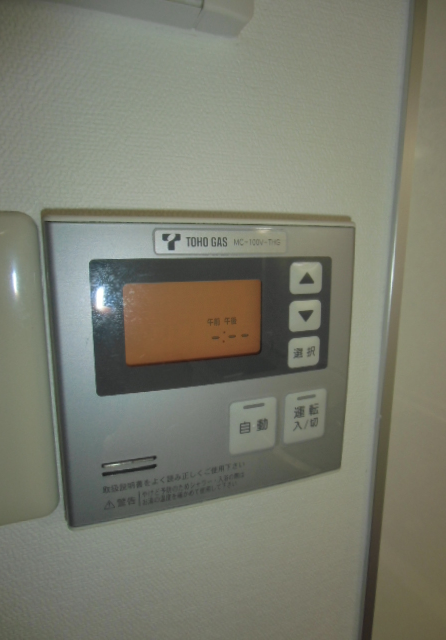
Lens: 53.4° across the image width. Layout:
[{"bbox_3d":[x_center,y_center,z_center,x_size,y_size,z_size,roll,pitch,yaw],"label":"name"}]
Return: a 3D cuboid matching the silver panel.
[{"bbox_3d":[-0.004,0.018,0.193,0.127,0.120,0.016,-4,11,-20],"label":"silver panel"}]

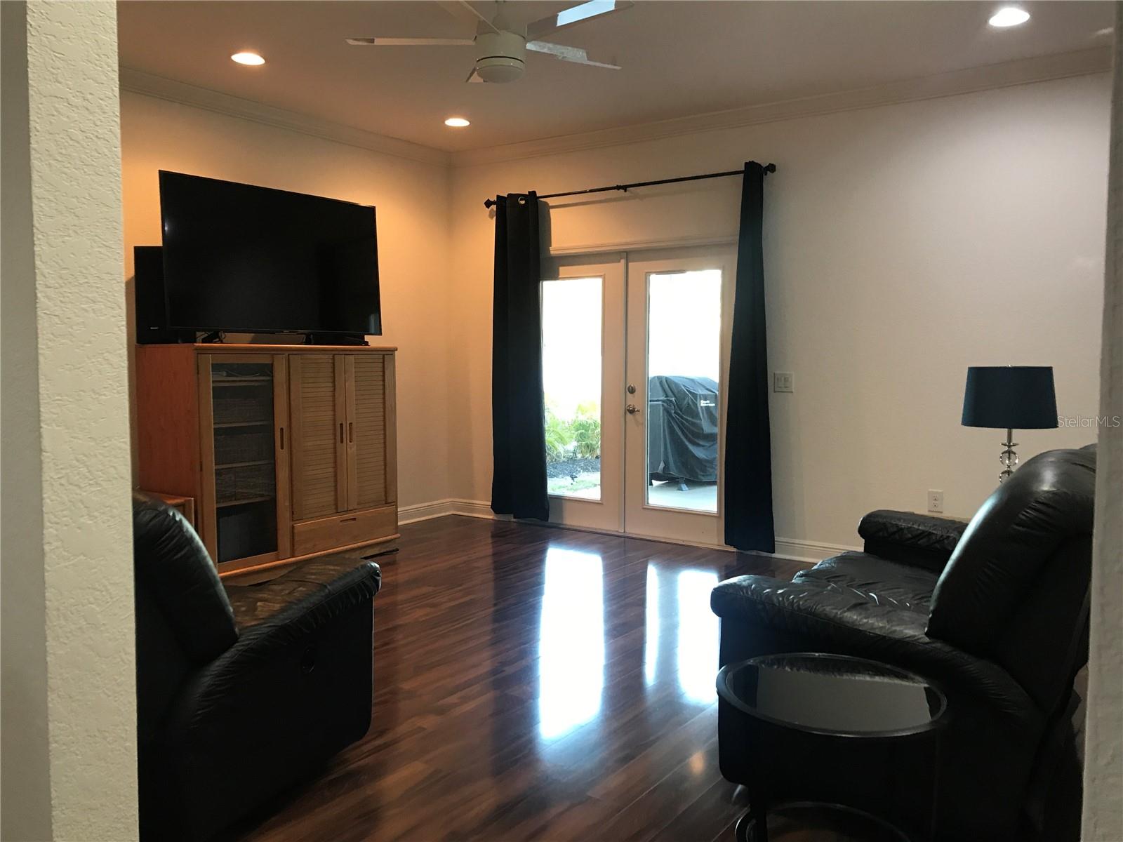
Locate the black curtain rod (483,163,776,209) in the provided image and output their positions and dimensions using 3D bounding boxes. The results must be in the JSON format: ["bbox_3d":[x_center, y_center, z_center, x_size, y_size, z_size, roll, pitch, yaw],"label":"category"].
[{"bbox_3d":[0.373,-1.600,6.251,2.320,0.070,0.090,3,6,35],"label":"black curtain rod"}]

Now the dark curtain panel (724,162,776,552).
[{"bbox_3d":[1.222,-0.388,5.733,0.330,2.450,0.120,3,6,35],"label":"dark curtain panel"}]

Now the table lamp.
[{"bbox_3d":[2.012,0.105,4.109,0.395,0.715,0.395,3,6,35],"label":"table lamp"}]

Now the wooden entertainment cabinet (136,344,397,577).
[{"bbox_3d":[-1.750,0.220,5.579,0.575,1.350,1.440,3,6,35],"label":"wooden entertainment cabinet"}]

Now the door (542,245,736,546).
[{"bbox_3d":[0.453,-0.203,6.404,1.800,2.070,0.090,3,6,35],"label":"door"}]

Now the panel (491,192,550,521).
[{"bbox_3d":[-0.322,-0.479,6.819,0.490,2.440,0.120,3,6,35],"label":"panel"}]

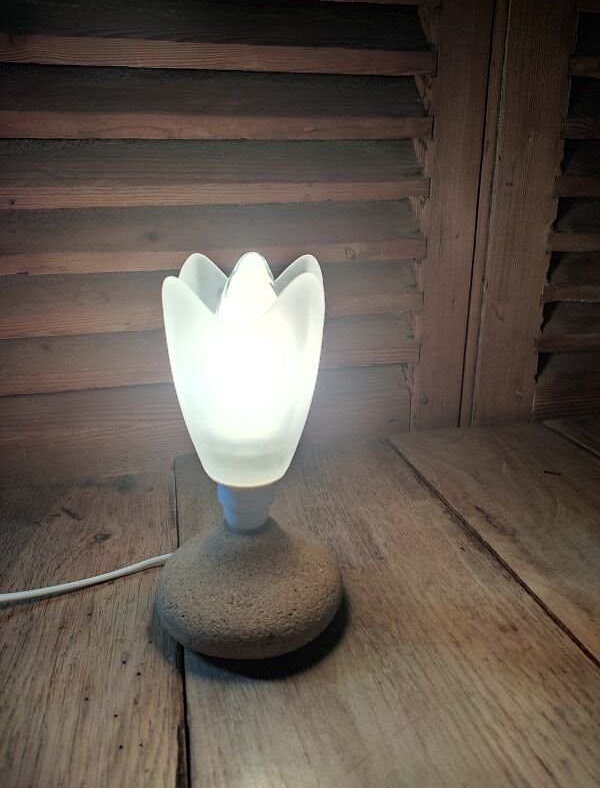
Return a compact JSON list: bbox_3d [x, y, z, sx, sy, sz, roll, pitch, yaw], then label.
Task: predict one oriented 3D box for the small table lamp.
[{"bbox_3d":[-0.029,0.035,0.326,0.108,0.218,0.104,0,19,0],"label":"small table lamp"}]

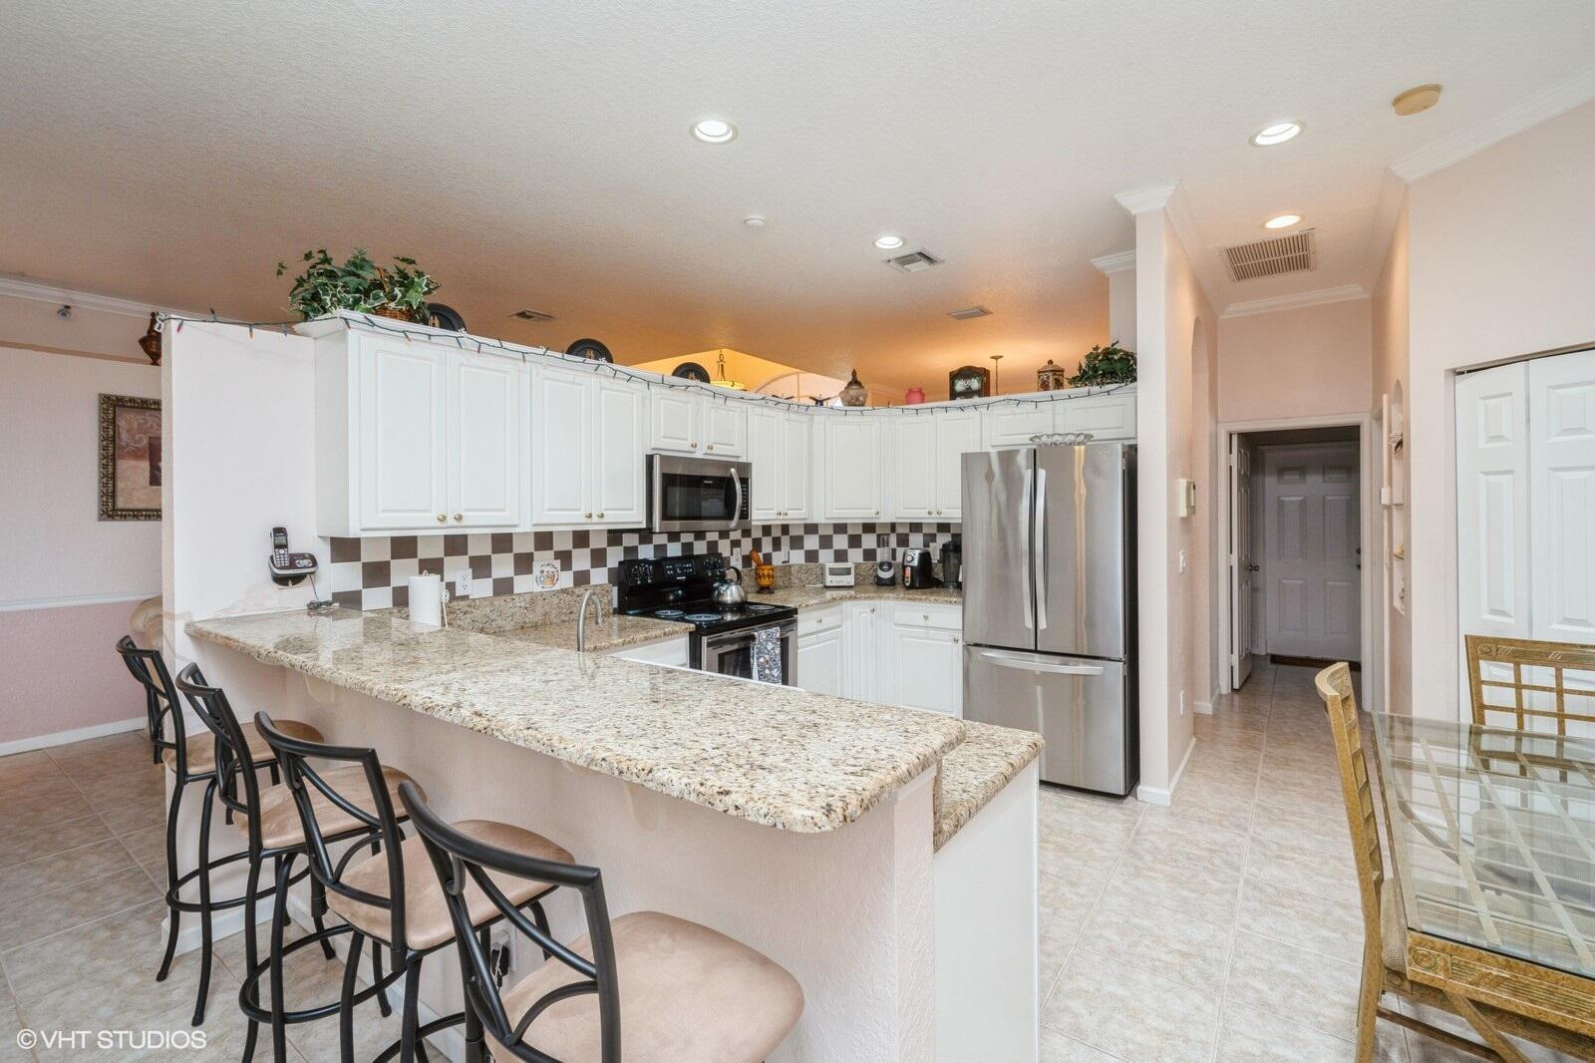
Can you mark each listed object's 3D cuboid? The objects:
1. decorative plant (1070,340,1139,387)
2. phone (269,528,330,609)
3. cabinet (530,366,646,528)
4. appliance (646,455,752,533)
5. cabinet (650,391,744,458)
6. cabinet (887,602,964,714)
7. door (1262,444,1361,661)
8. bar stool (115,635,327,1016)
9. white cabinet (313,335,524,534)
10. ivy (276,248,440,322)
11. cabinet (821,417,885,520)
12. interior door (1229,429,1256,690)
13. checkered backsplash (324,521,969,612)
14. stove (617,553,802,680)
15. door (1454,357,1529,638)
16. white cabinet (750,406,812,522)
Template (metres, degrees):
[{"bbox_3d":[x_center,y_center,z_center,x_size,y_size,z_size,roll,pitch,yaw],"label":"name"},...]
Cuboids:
[{"bbox_3d":[1.857,-0.951,3.903,0.450,0.280,0.340,1,2,38],"label":"decorative plant"},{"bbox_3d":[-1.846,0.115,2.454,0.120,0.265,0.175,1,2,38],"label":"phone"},{"bbox_3d":[-1.093,-0.378,3.213,0.320,0.750,0.670,0,1,36],"label":"cabinet"},{"bbox_3d":[-0.637,-0.195,3.773,0.390,0.409,0.764,0,1,36],"label":"appliance"},{"bbox_3d":[-0.661,-0.595,3.812,0.330,0.370,0.762,1,2,38],"label":"cabinet"},{"bbox_3d":[0.982,0.883,4.427,0.490,0.870,0.590,0,1,37],"label":"cabinet"},{"bbox_3d":[5.024,0.199,6.430,0.790,2.040,0.045,0,1,37],"label":"door"},{"bbox_3d":[-1.792,0.867,2.095,0.440,1.100,0.490,0,1,37],"label":"bar stool"},{"bbox_3d":[-1.486,-0.356,2.670,0.320,0.741,0.672,0,1,36],"label":"white cabinet"},{"bbox_3d":[-1.638,-0.887,2.506,0.370,0.285,0.510,0,1,36],"label":"ivy"},{"bbox_3d":[0.359,-0.444,4.799,0.520,0.750,0.320,-1,1,-8],"label":"cabinet"},{"bbox_3d":[3.748,0.237,5.587,0.040,2.030,0.740,0,1,41],"label":"interior door"},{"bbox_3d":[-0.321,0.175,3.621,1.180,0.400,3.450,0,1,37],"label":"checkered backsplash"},{"bbox_3d":[-0.478,0.761,3.721,0.710,1.205,0.760,1,2,38],"label":"stove"},{"bbox_3d":[2.868,0.333,2.735,0.035,2.015,0.290,-1,2,-1],"label":"door"},{"bbox_3d":[-0.236,-0.423,4.395,0.320,0.749,0.705,0,1,36],"label":"white cabinet"}]

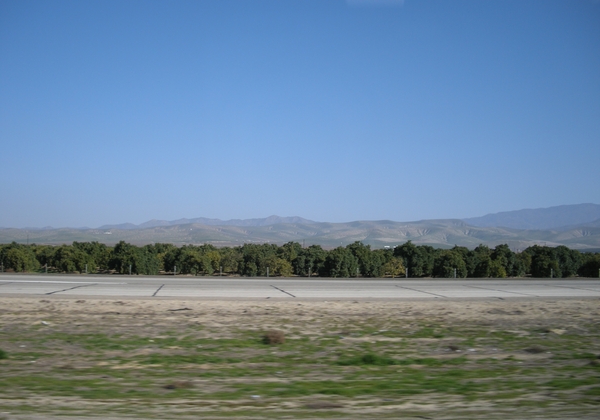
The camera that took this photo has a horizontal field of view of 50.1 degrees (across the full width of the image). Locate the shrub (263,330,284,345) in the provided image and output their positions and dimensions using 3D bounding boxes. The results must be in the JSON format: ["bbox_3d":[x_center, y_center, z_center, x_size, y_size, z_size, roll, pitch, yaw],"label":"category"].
[{"bbox_3d":[-0.500,2.406,12.100,0.410,0.290,0.390,0,-4,0],"label":"shrub"}]

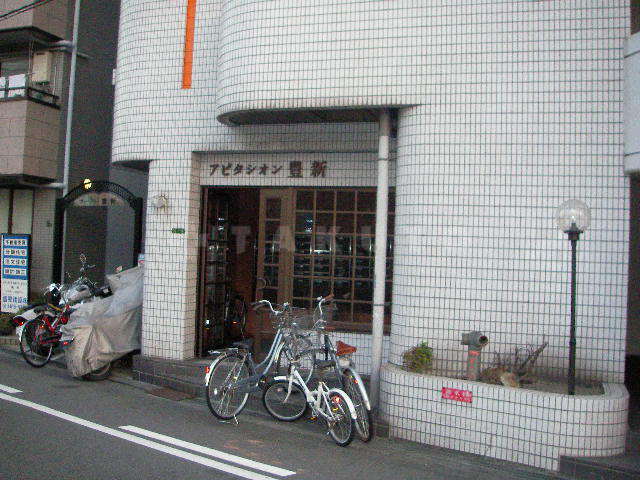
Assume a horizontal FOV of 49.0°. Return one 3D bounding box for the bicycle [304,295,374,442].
[{"bbox_3d":[0.234,1.236,6.835,0.560,1.120,1.750,2,-1,-18],"label":"bicycle"}]

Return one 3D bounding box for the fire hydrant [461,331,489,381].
[{"bbox_3d":[1.422,1.086,6.470,0.270,0.480,0.220,1,-1,36],"label":"fire hydrant"}]

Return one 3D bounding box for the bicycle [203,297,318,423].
[{"bbox_3d":[-0.560,1.248,7.494,0.570,1.080,1.780,1,-1,34],"label":"bicycle"}]

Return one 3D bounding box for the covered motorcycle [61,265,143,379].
[{"bbox_3d":[-2.607,1.141,9.439,0.780,1.270,1.950,2,-1,16],"label":"covered motorcycle"}]

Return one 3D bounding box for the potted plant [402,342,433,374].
[{"bbox_3d":[0.937,1.138,6.750,0.290,0.340,0.280,1,-1,36],"label":"potted plant"}]

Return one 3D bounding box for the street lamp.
[{"bbox_3d":[2.138,0.478,5.950,0.295,1.680,0.295,1,-1,36],"label":"street lamp"}]

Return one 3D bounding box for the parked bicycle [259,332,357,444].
[{"bbox_3d":[-0.040,1.363,6.653,0.520,0.920,1.450,2,-1,-30],"label":"parked bicycle"}]

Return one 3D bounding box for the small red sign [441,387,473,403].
[{"bbox_3d":[1.214,1.374,6.250,0.295,0.100,0.015,1,-1,36],"label":"small red sign"}]

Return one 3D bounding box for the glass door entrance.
[{"bbox_3d":[-0.355,0.450,8.866,2.560,2.220,0.180,2,-3,15],"label":"glass door entrance"}]

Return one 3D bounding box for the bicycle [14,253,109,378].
[{"bbox_3d":[-3.464,1.107,9.542,0.600,1.100,1.750,0,-2,13],"label":"bicycle"}]

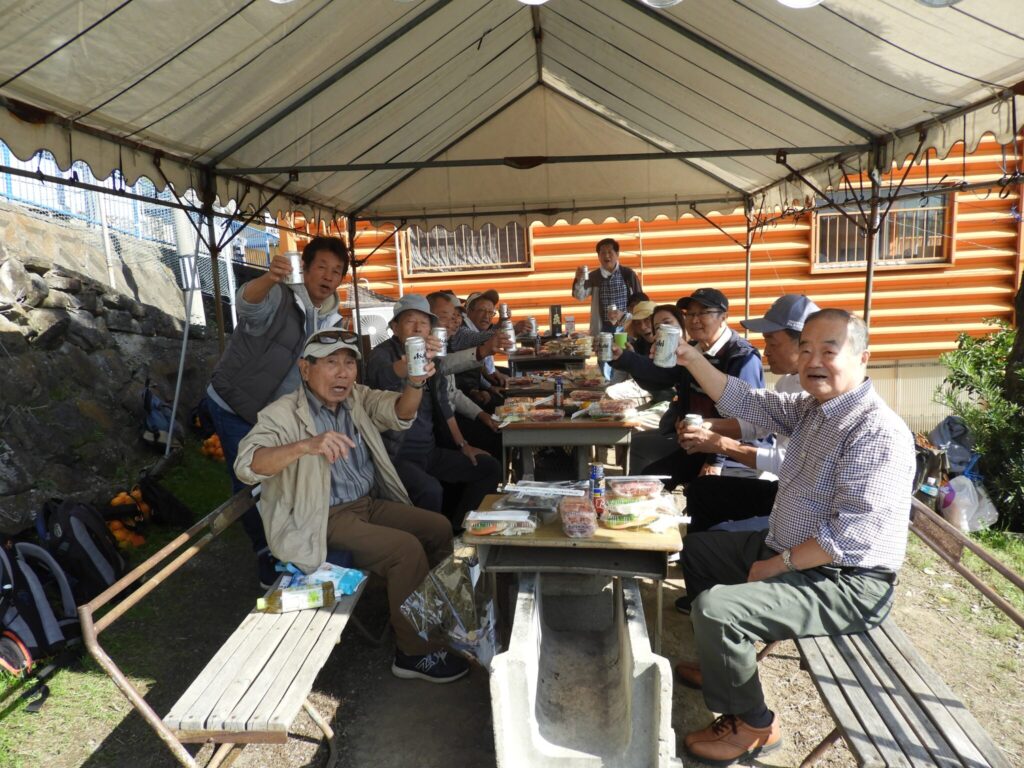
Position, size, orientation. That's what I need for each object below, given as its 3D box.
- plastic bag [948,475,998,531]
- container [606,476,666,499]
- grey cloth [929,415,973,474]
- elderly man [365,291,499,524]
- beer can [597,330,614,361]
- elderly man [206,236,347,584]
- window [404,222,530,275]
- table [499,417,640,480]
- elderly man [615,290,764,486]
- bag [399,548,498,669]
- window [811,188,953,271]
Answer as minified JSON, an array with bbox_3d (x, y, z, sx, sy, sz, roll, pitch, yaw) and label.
[{"bbox_3d":[2.330,0.611,3.600,0.240,0.260,0.200,1,10,22],"label":"plastic bag"},{"bbox_3d":[0.373,0.312,2.130,0.180,0.050,0.120,-2,9,3],"label":"container"},{"bbox_3d":[2.656,0.376,4.300,0.270,0.330,0.250,4,11,37],"label":"grey cloth"},{"bbox_3d":[-0.400,0.238,3.400,0.740,1.320,0.580,4,10,34],"label":"elderly man"},{"bbox_3d":[0.448,-0.178,3.380,0.066,0.122,0.066,-2,10,0],"label":"beer can"},{"bbox_3d":[-1.040,0.157,3.140,0.590,1.610,0.590,6,12,43],"label":"elderly man"},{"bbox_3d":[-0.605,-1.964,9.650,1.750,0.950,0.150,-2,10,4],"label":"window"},{"bbox_3d":[0.299,0.495,3.389,0.620,0.770,0.420,-1,10,7],"label":"table"},{"bbox_3d":[0.834,0.241,3.245,0.660,1.330,0.580,-6,10,-20],"label":"elderly man"},{"bbox_3d":[-0.194,0.689,2.200,0.290,0.360,0.200,-1,9,6],"label":"bag"},{"bbox_3d":[4.291,-1.784,8.200,1.660,0.960,0.150,-2,9,4],"label":"window"}]

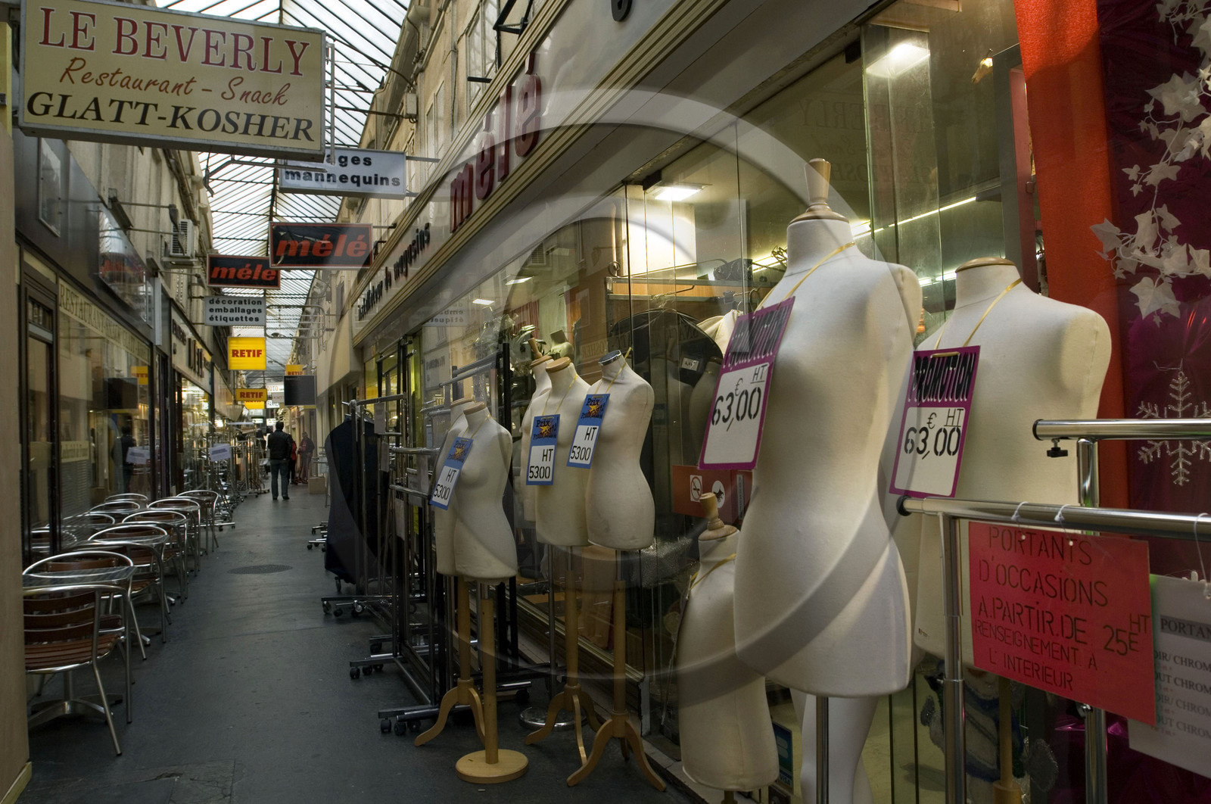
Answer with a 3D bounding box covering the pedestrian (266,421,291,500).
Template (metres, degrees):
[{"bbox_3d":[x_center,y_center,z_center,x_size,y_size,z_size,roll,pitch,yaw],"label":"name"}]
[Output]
[{"bbox_3d":[-7.221,1.290,18.530,0.540,1.715,0.360,-1,-2,-22],"label":"pedestrian"}]

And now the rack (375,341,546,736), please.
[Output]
[{"bbox_3d":[-0.846,0.660,4.495,0.750,1.800,0.950,-1,-2,-23],"label":"rack"}]

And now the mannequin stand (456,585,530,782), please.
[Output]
[{"bbox_3d":[-0.482,1.141,3.486,0.300,0.751,0.300,-1,-2,-23],"label":"mannequin stand"}]

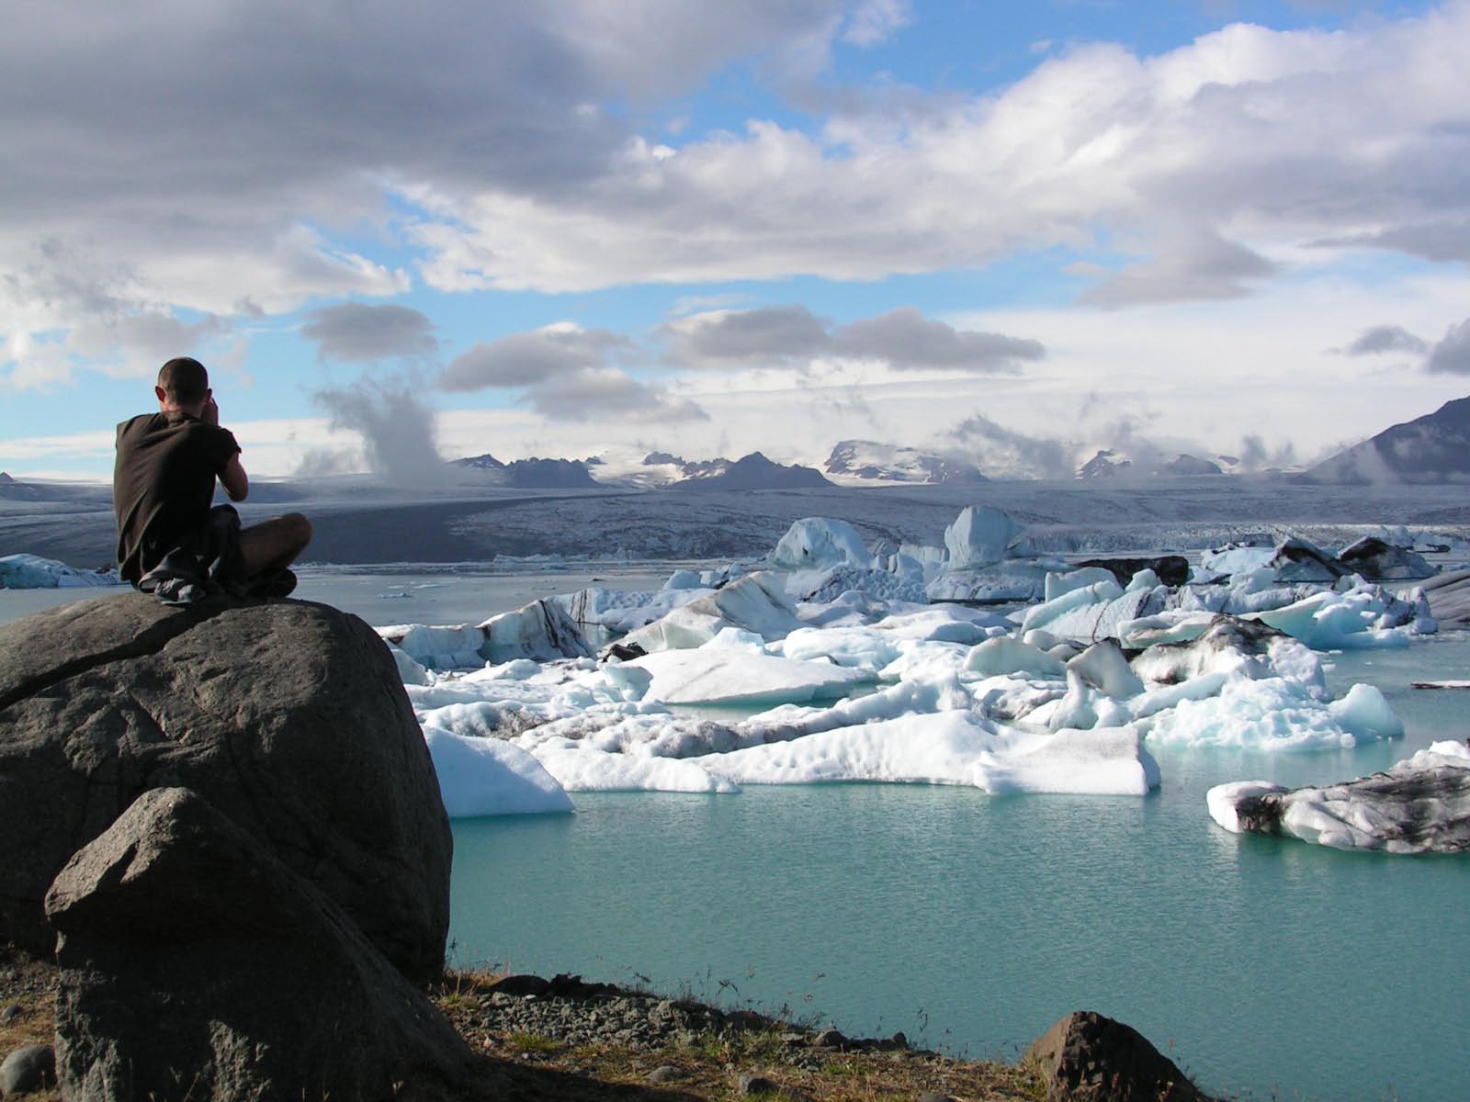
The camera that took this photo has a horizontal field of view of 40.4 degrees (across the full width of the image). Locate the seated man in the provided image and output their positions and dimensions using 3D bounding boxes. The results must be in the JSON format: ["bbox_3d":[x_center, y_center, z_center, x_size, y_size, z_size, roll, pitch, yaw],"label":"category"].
[{"bbox_3d":[-1.857,-0.259,7.100,0.640,0.860,0.660,0,0,14],"label":"seated man"}]

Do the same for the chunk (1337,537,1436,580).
[{"bbox_3d":[78.370,0.967,240.000,11.670,5.060,8.500,-1,0,18],"label":"chunk"}]

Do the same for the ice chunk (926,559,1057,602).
[{"bbox_3d":[21.605,2.513,168.000,10.770,3.540,7.500,0,0,7],"label":"ice chunk"}]

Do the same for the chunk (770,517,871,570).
[{"bbox_3d":[7.931,-0.692,185.000,9.180,4.850,7.500,0,0,2],"label":"chunk"}]

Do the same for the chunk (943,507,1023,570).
[{"bbox_3d":[21.427,-1.188,172.000,6.820,5.400,5.500,0,0,7],"label":"chunk"}]

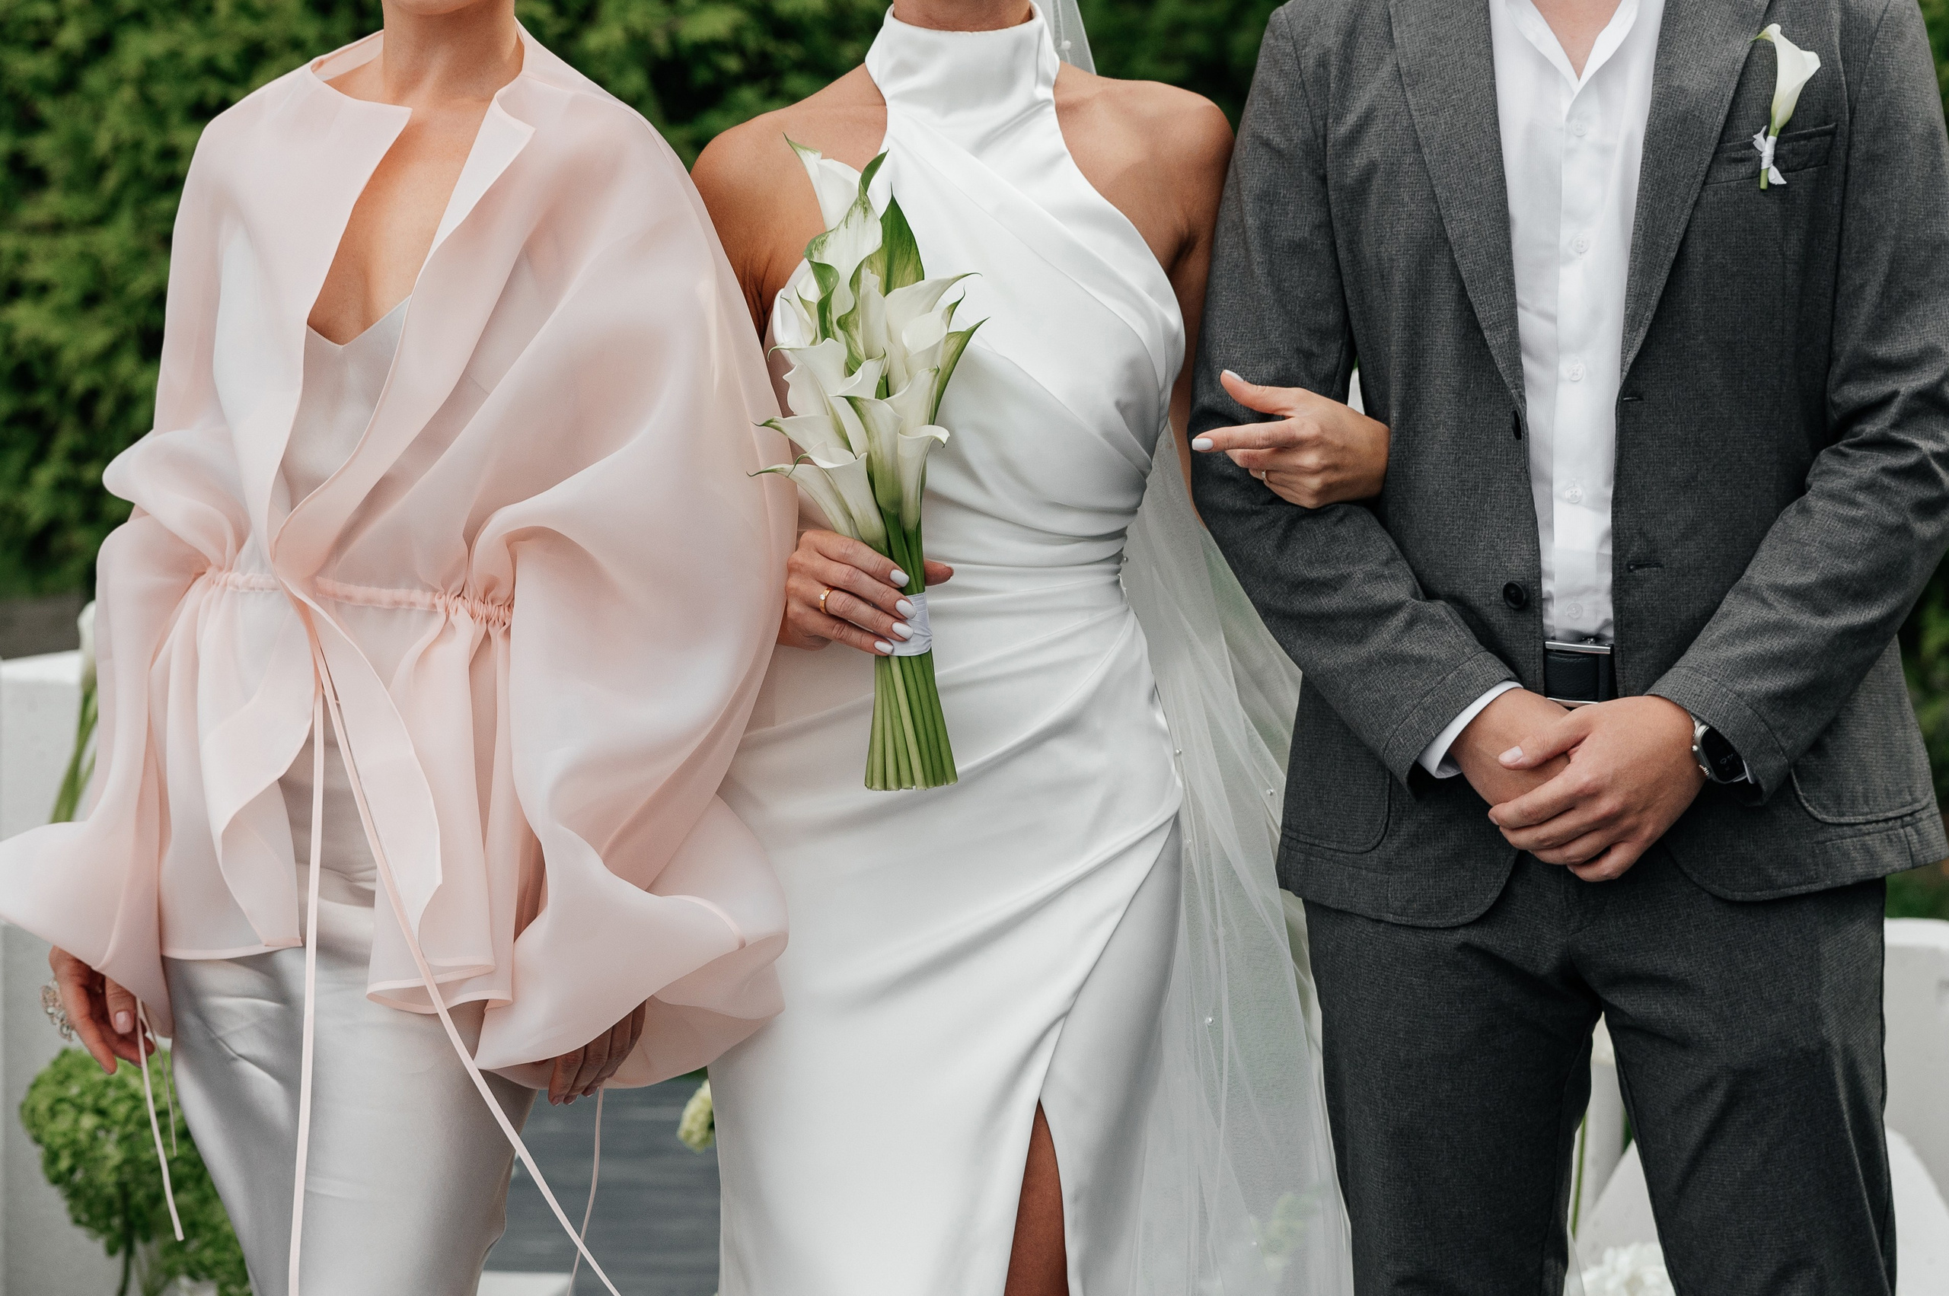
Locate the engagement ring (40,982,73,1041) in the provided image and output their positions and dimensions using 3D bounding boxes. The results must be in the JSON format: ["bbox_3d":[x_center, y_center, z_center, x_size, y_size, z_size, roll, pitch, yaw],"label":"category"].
[{"bbox_3d":[-0.662,0.263,4.150,0.032,0.043,0.026,-21,0,-17],"label":"engagement ring"}]

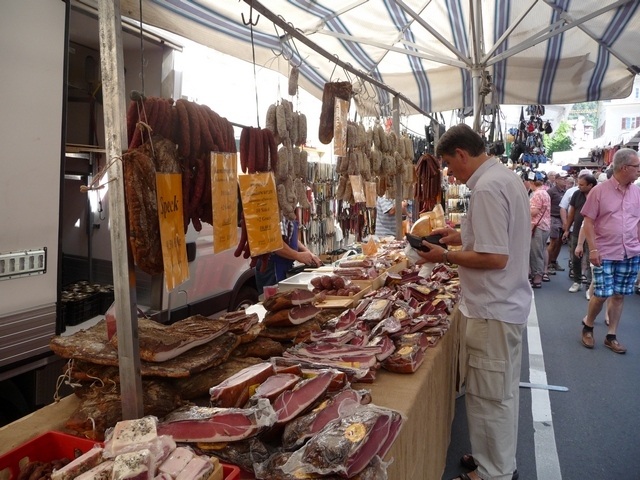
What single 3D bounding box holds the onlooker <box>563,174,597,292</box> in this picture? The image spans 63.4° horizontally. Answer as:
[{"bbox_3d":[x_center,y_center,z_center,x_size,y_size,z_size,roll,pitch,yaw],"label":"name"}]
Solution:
[{"bbox_3d":[3.489,-0.137,7.000,0.470,1.620,0.360,6,9,40],"label":"onlooker"}]

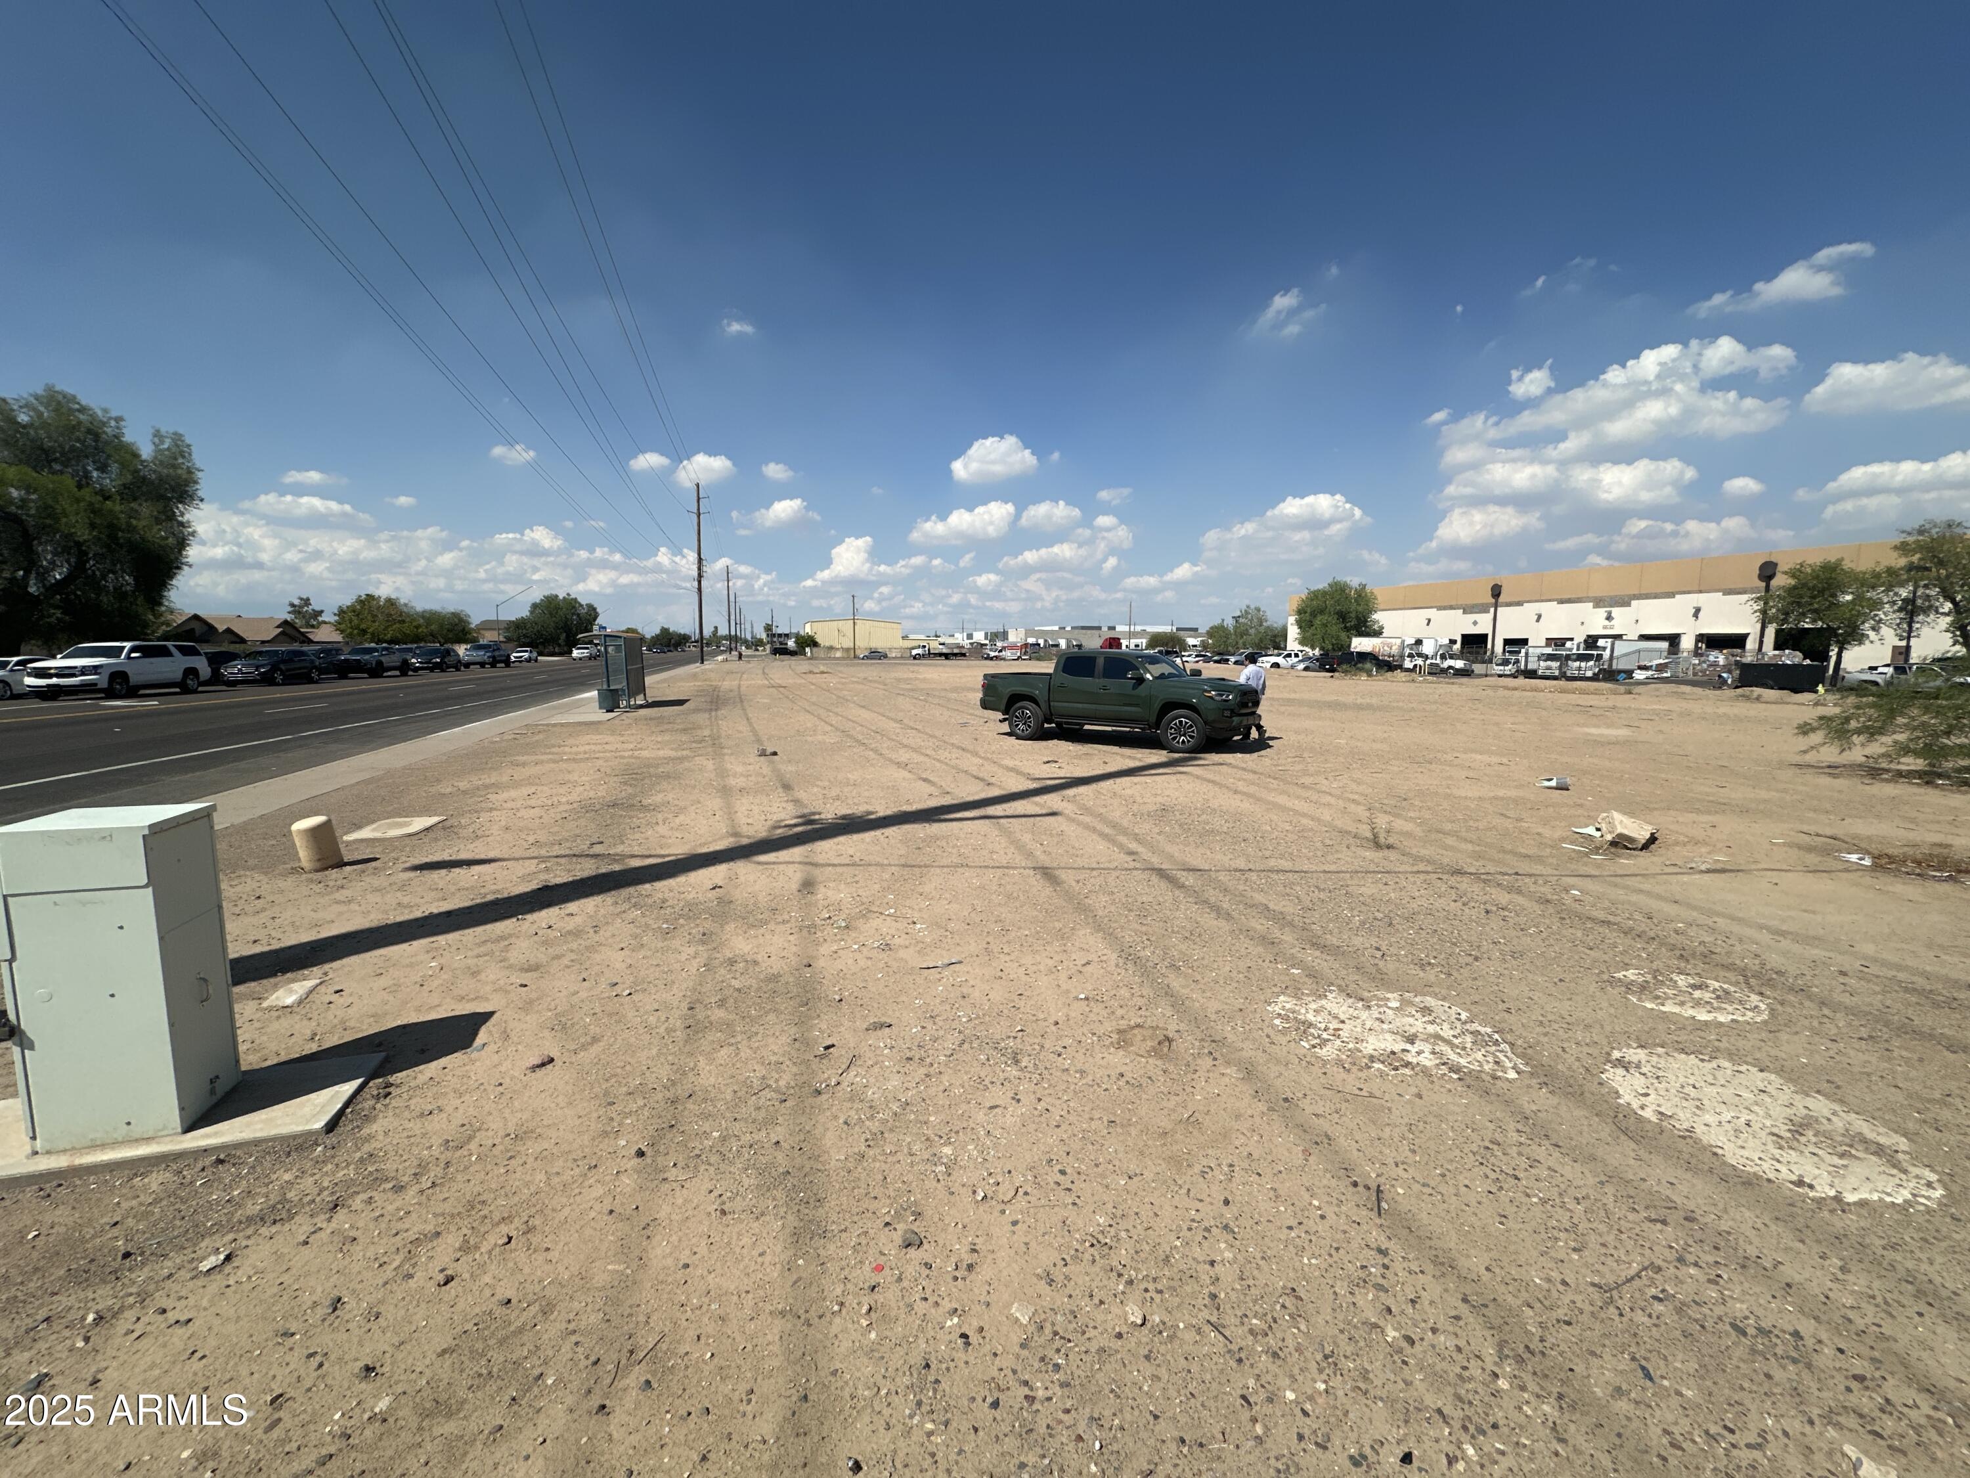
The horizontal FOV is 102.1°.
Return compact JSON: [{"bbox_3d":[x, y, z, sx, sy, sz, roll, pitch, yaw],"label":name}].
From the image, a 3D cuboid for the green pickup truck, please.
[{"bbox_3d":[2.489,-0.854,15.279,5.390,1.790,1.920,5,8,36],"label":"green pickup truck"}]

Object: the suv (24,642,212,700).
[{"bbox_3d":[-30.215,-2.437,28.102,2.050,1.890,5.690,-1,7,-14],"label":"suv"}]

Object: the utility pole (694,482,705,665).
[{"bbox_3d":[-28.321,-16.224,78.983,0.450,17.730,0.450,-2,7,-15],"label":"utility pole"}]

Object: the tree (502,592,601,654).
[{"bbox_3d":[-70.578,-18.676,130.580,13.600,10.423,13.600,-3,7,-28],"label":"tree"}]

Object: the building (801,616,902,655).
[{"bbox_3d":[-28.142,-20.994,167.514,18.000,7.200,22.000,-2,7,-16],"label":"building"}]

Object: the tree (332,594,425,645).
[{"bbox_3d":[-54.736,-9.897,72.364,6.600,6.532,6.600,-5,8,-37],"label":"tree"}]

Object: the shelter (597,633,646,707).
[{"bbox_3d":[-11.717,-2.185,25.078,1.350,2.208,3.300,-2,7,-16],"label":"shelter"}]

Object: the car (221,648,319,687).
[{"bbox_3d":[-35.331,-3.580,39.600,1.910,1.670,4.720,-2,7,-15],"label":"car"}]

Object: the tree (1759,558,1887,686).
[{"bbox_3d":[50.500,-6.855,47.562,5.700,7.641,5.900,-6,9,-43],"label":"tree"}]

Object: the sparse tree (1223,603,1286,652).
[{"bbox_3d":[43.286,-17.159,127.489,9.800,8.910,9.000,2,7,19],"label":"sparse tree"}]

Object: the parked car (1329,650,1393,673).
[{"bbox_3d":[32.789,-6.653,70.000,5.600,1.880,2.000,-1,7,-14],"label":"parked car"}]

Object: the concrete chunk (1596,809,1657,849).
[{"bbox_3d":[6.002,0.833,7.456,0.470,0.270,0.310,4,7,30],"label":"concrete chunk"}]

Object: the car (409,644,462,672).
[{"bbox_3d":[-38.379,-5.542,55.500,1.840,1.650,4.600,-2,7,-16],"label":"car"}]

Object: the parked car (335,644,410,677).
[{"bbox_3d":[-38.208,-4.888,50.000,1.920,1.820,5.450,-2,7,-15],"label":"parked car"}]

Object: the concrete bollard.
[{"bbox_3d":[-5.410,0.850,6.465,0.260,0.387,0.260,-8,11,-14],"label":"concrete bollard"}]

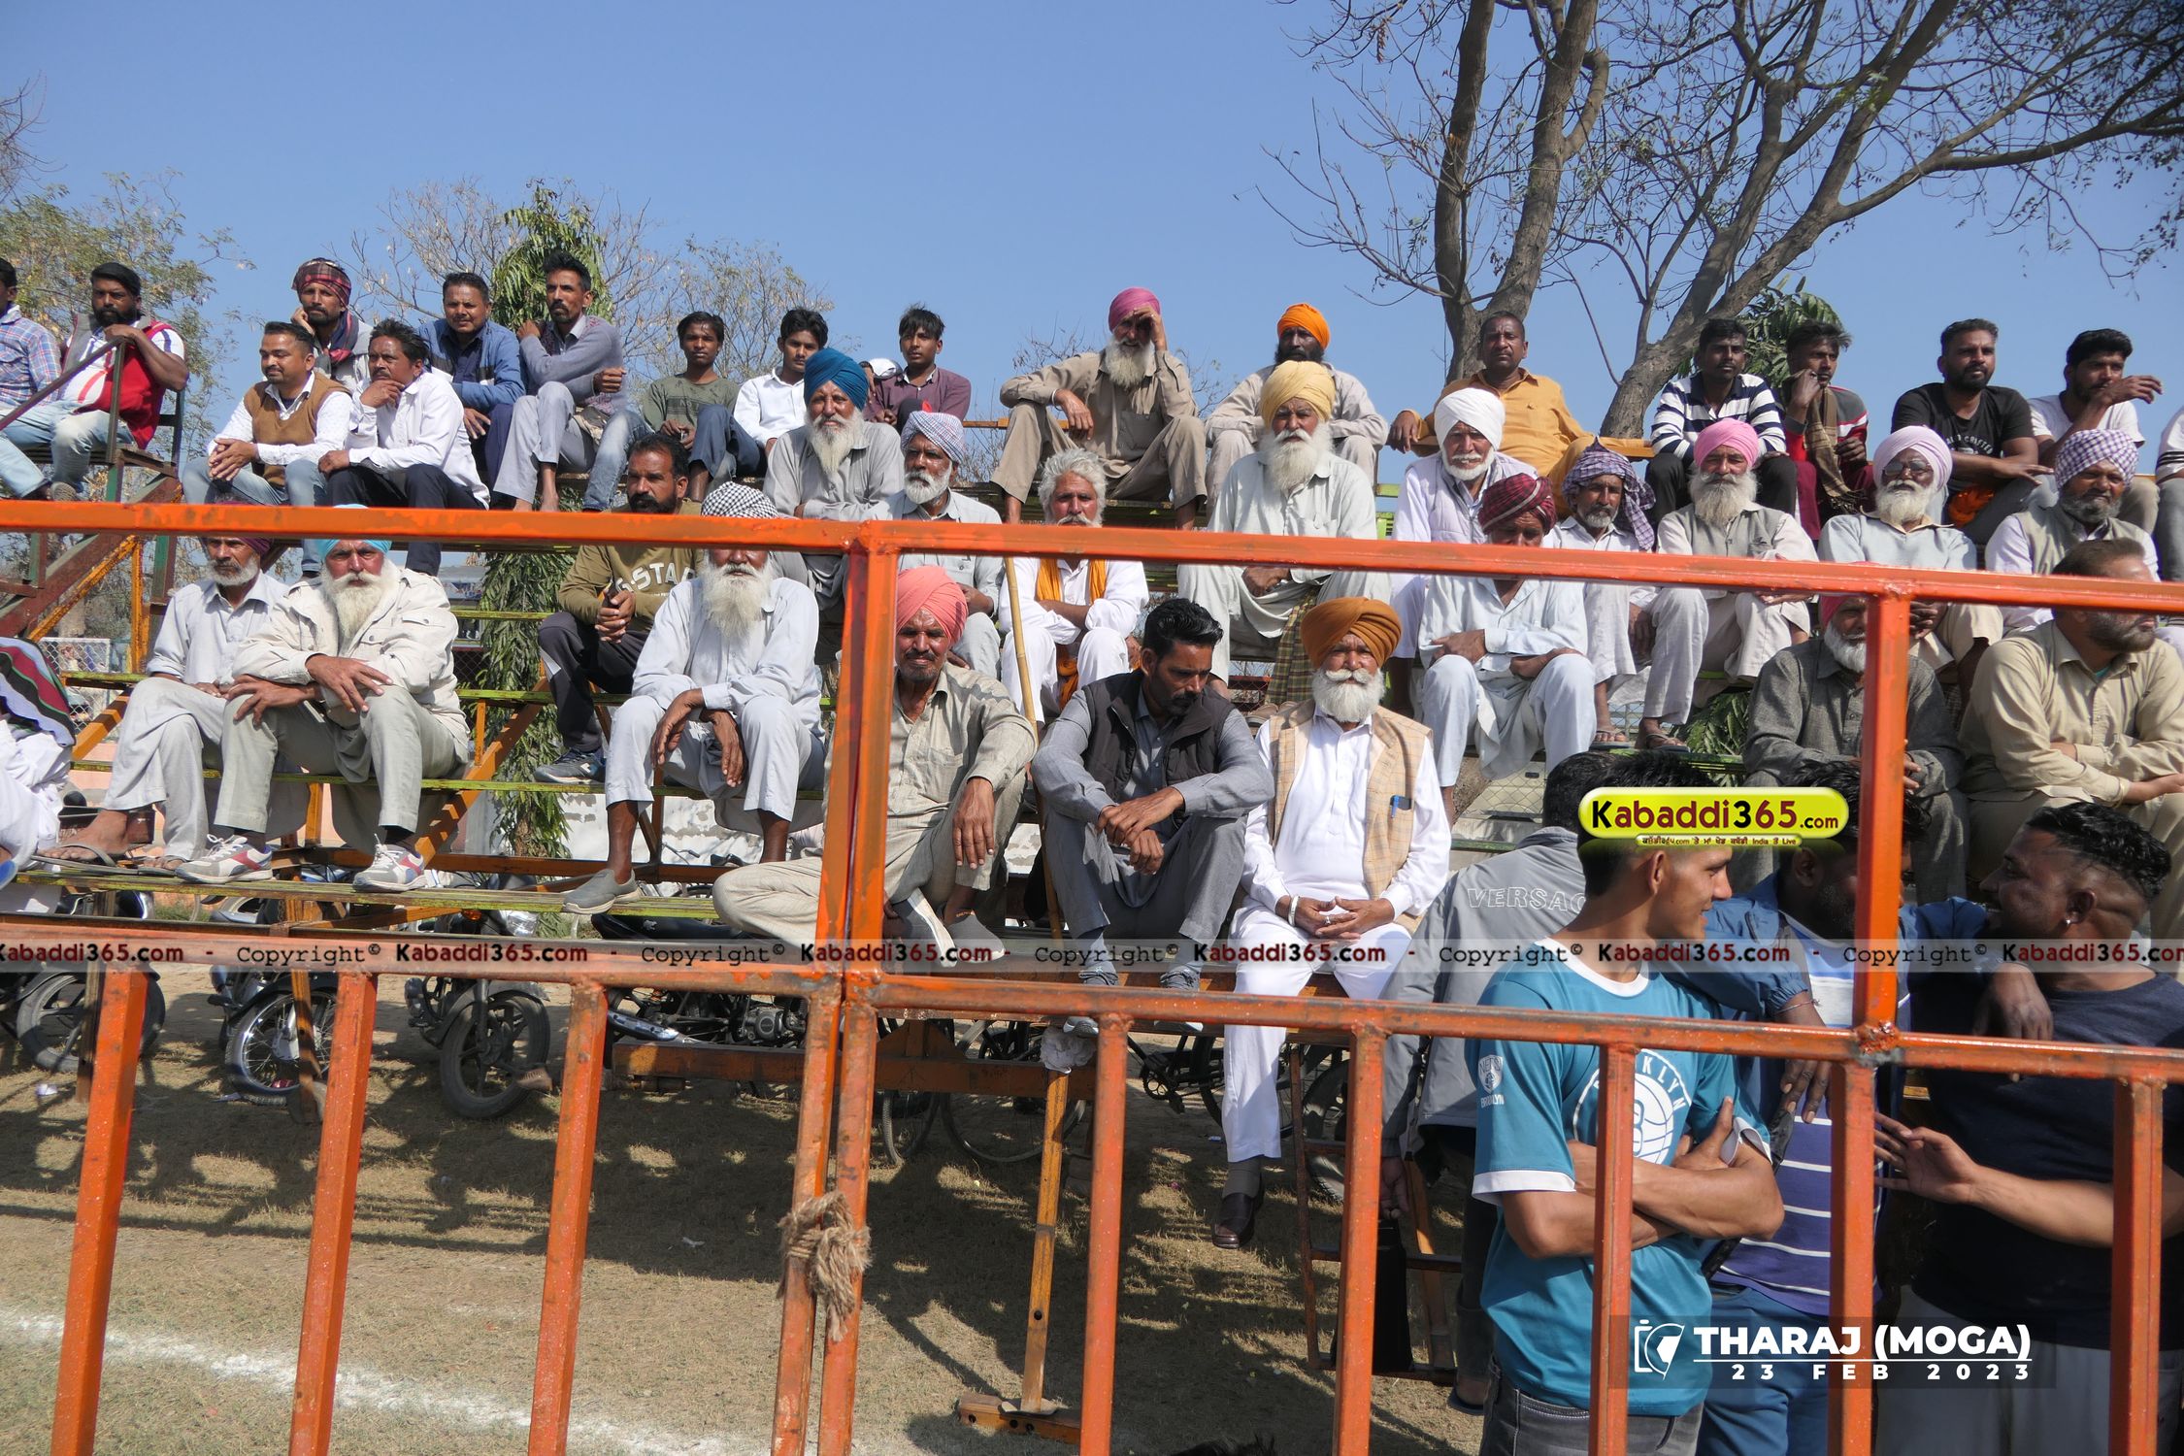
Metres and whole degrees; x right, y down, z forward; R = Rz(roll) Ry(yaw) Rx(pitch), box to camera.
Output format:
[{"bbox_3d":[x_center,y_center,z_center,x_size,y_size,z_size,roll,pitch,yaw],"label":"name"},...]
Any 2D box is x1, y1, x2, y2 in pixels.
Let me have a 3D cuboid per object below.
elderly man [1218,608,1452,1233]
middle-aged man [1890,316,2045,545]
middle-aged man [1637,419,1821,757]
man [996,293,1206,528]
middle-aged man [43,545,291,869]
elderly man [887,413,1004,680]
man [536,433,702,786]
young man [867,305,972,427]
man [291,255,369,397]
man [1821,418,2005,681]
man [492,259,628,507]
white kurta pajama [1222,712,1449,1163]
[{"bbox_3d":[0.640,0.432,3.741,0.570,1.600,0.720,2,-4,13],"label":"elderly man"},{"bbox_3d":[3.111,-0.927,5.200,0.560,1.095,0.700,2,-4,20],"label":"middle-aged man"},{"bbox_3d":[2.158,-0.488,4.930,0.560,1.166,0.750,2,-4,20],"label":"middle-aged man"},{"bbox_3d":[0.032,-1.127,5.444,0.660,1.143,0.800,3,-4,6],"label":"man"},{"bbox_3d":[-2.756,-0.148,4.400,0.520,1.100,0.760,4,-4,-7],"label":"middle-aged man"},{"bbox_3d":[-0.486,-0.376,4.360,0.500,1.236,0.800,2,-4,15],"label":"elderly man"},{"bbox_3d":[-1.489,-0.389,4.680,0.550,1.152,0.750,3,-4,-2],"label":"man"},{"bbox_3d":[-0.666,-1.123,5.600,0.470,1.043,0.700,3,-4,-3],"label":"young man"},{"bbox_3d":[-3.077,-1.296,5.753,0.520,1.216,0.800,4,-4,0],"label":"man"},{"bbox_3d":[2.492,-0.409,4.396,0.520,1.116,0.800,2,-5,20],"label":"man"},{"bbox_3d":[-1.977,-1.252,5.450,0.480,1.133,0.700,3,-4,-3],"label":"man"},{"bbox_3d":[0.638,0.492,3.737,0.560,1.120,0.660,2,-4,13],"label":"white kurta pajama"}]

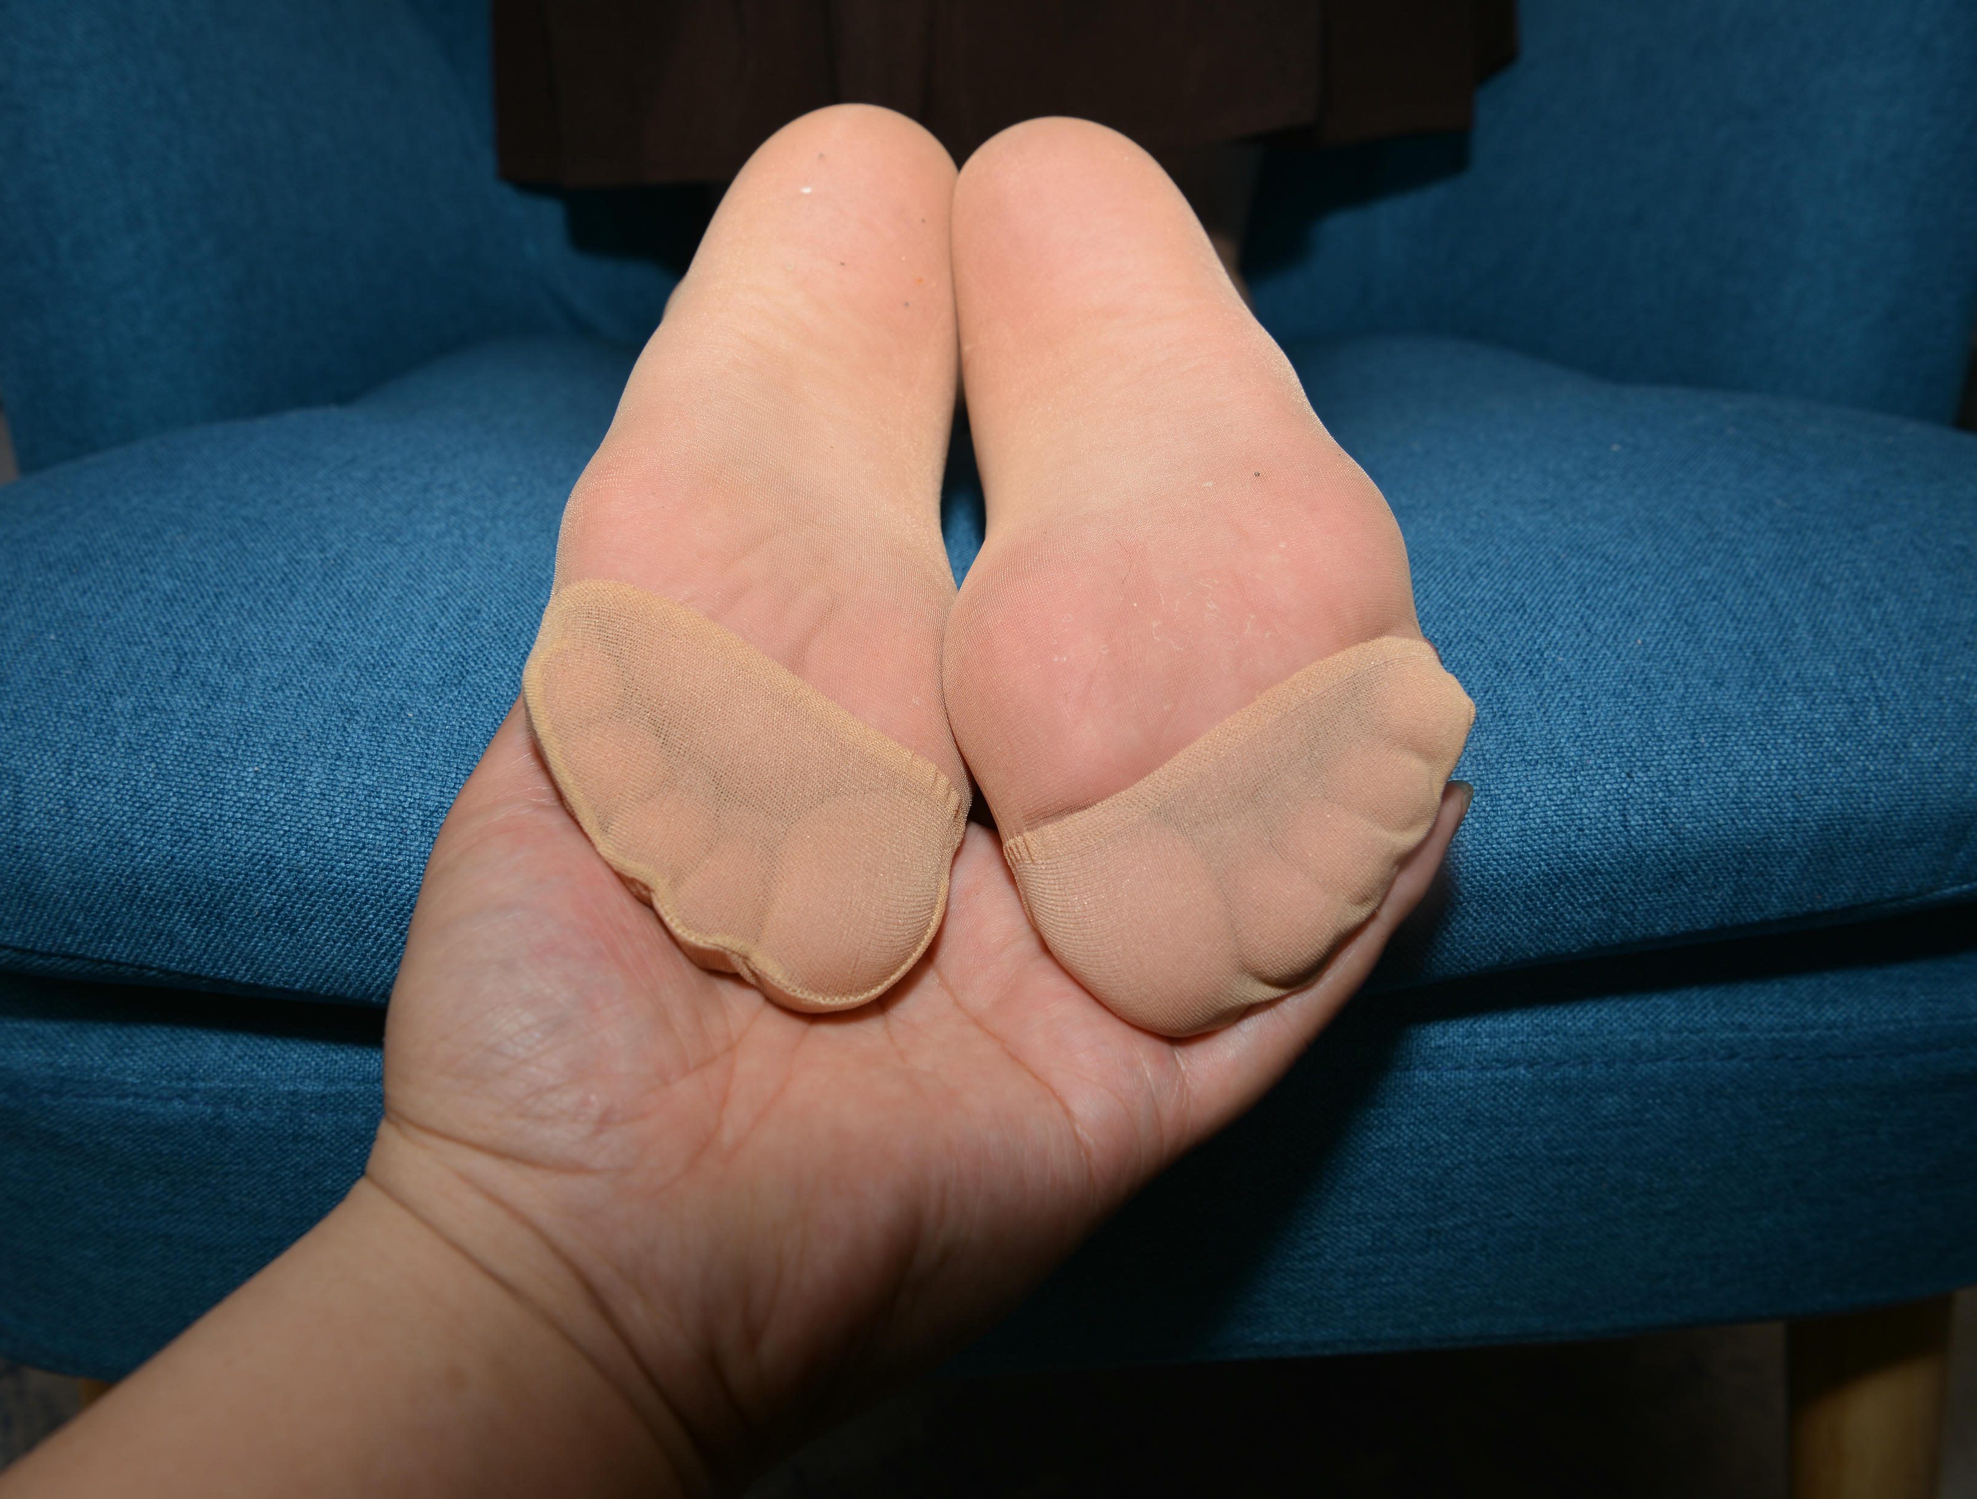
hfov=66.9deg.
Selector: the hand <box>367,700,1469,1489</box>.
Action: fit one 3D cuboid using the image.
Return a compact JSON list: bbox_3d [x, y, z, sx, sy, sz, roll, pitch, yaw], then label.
[{"bbox_3d":[-0.003,0.033,0.257,0.175,0.055,0.115,-27,65,-20],"label":"hand"}]

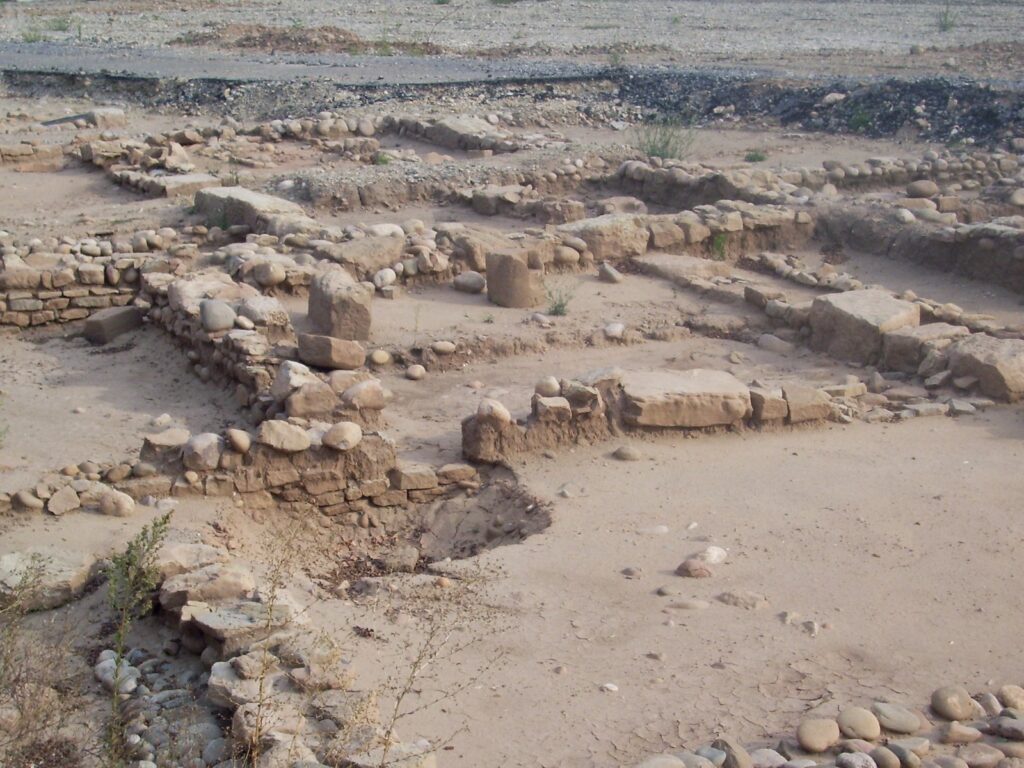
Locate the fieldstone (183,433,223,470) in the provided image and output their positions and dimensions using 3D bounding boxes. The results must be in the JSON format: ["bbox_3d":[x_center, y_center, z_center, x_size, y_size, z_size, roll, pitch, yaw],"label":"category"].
[{"bbox_3d":[-1.933,0.422,11.500,0.250,0.180,0.200,-1,17,-5],"label":"fieldstone"}]

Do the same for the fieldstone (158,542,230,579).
[{"bbox_3d":[-1.745,0.978,10.050,0.350,0.140,0.270,-4,17,-11],"label":"fieldstone"}]

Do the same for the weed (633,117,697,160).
[{"bbox_3d":[1.848,-2.988,22.152,0.720,0.460,0.620,0,15,0],"label":"weed"}]

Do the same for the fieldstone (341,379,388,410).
[{"bbox_3d":[-1.014,0.071,12.600,0.310,0.170,0.240,-3,17,-10],"label":"fieldstone"}]

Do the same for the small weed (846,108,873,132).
[{"bbox_3d":[3.965,-3.007,20.927,0.300,0.250,0.280,0,17,0],"label":"small weed"}]

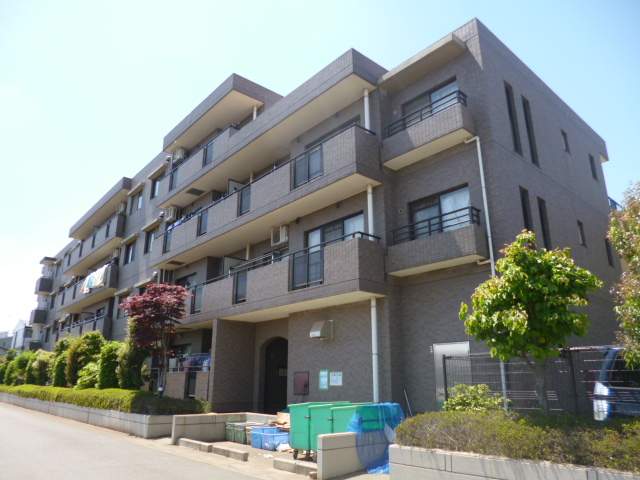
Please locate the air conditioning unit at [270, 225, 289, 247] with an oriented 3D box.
[{"bbox_3d":[-1.143,-0.099,14.007,0.304,0.568,0.832,15,-23,-39],"label":"air conditioning unit"}]

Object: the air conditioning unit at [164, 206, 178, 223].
[{"bbox_3d":[-6.672,-1.118,19.916,0.294,0.548,0.761,15,-23,-39],"label":"air conditioning unit"}]

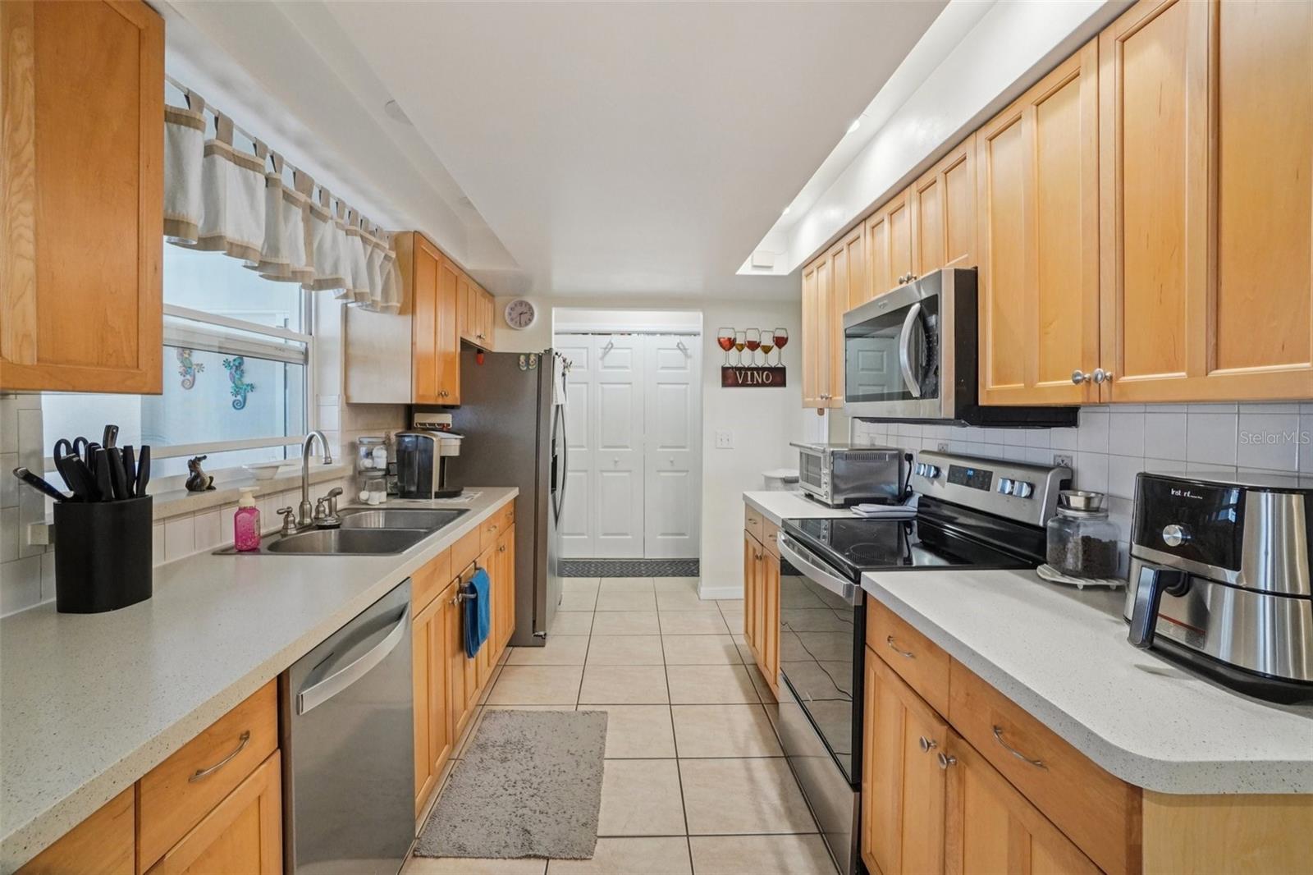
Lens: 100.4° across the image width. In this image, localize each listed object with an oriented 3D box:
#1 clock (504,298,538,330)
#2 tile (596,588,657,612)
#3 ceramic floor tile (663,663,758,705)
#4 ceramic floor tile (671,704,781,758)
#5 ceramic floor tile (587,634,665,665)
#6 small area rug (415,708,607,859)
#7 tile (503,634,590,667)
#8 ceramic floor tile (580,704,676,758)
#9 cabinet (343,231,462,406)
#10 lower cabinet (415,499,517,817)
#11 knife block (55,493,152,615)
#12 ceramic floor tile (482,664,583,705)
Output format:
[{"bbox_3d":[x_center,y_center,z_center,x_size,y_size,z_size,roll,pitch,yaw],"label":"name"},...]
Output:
[{"bbox_3d":[-0.956,-0.872,3.860,0.245,0.245,0.040,0,2,-2],"label":"clock"},{"bbox_3d":[-0.214,1.181,3.925,0.426,0.010,0.394,1,2,-3],"label":"tile"},{"bbox_3d":[0.276,1.244,2.754,0.425,0.010,0.386,1,3,-3],"label":"ceramic floor tile"},{"bbox_3d":[0.294,1.264,2.363,0.425,0.010,0.386,1,3,-3],"label":"ceramic floor tile"},{"bbox_3d":[-0.172,1.215,3.126,0.425,0.010,0.386,1,3,-3],"label":"ceramic floor tile"},{"bbox_3d":[-0.484,1.259,2.088,0.550,0.020,0.820,0,2,-2],"label":"small area rug"},{"bbox_3d":[-0.606,1.211,3.110,0.426,0.010,0.394,1,2,-3],"label":"tile"},{"bbox_3d":[-0.136,1.255,2.343,0.425,0.010,0.386,1,3,-3],"label":"ceramic floor tile"},{"bbox_3d":[-1.268,-0.564,2.832,0.305,0.775,0.710,1,3,-3],"label":"cabinet"},{"bbox_3d":[-1.063,0.745,2.351,0.599,0.792,1.446,1,2,-3],"label":"lower cabinet"},{"bbox_3d":[-1.223,0.253,1.215,0.152,0.238,0.108,-1,4,-43],"label":"knife block"},{"bbox_3d":[-0.584,1.227,2.714,0.425,0.010,0.386,1,3,-3],"label":"ceramic floor tile"}]

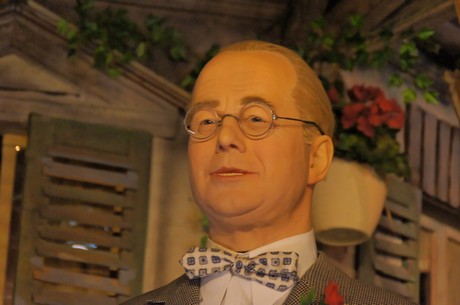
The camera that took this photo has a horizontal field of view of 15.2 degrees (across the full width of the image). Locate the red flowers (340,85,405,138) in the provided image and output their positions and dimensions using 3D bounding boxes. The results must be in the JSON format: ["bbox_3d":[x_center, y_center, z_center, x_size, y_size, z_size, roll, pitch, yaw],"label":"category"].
[{"bbox_3d":[0.248,-0.071,3.000,0.112,0.095,0.100,0,-13,15],"label":"red flowers"}]

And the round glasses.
[{"bbox_3d":[0.029,-0.026,2.099,0.136,0.052,0.120,-3,-9,31],"label":"round glasses"}]

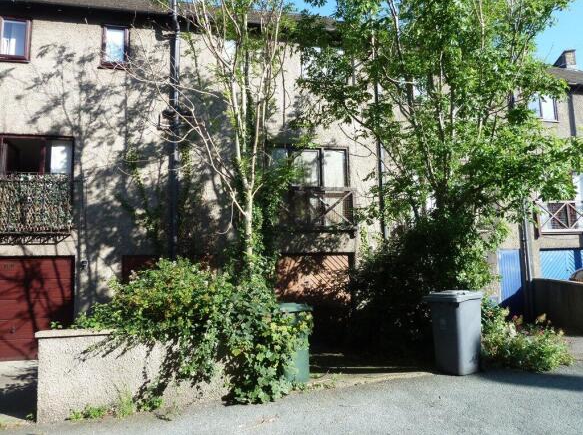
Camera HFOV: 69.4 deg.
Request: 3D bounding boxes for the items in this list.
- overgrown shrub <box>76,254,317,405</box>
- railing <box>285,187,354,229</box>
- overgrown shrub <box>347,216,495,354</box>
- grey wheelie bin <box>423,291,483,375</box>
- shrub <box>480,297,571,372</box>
[{"bbox_3d":[-1.044,1.336,5.099,2.500,1.640,1.300,0,-7,-12],"label":"overgrown shrub"},{"bbox_3d":[0.575,-0.178,9.741,1.820,1.000,0.200,0,-7,-12],"label":"railing"},{"bbox_3d":[2.394,1.201,7.905,2.500,2.400,2.000,0,-7,-12],"label":"overgrown shrub"},{"bbox_3d":[2.295,1.640,5.988,0.650,1.070,0.520,4,-9,-37],"label":"grey wheelie bin"},{"bbox_3d":[3.388,1.703,6.128,1.350,0.920,1.050,0,-7,-12],"label":"shrub"}]

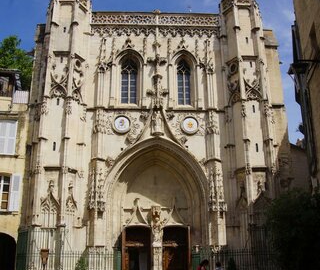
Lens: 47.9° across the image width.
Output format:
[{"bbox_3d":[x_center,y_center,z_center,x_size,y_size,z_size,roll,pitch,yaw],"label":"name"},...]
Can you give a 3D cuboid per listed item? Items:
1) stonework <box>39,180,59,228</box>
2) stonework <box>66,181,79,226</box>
[{"bbox_3d":[-5.897,3.635,19.299,1.078,2.559,0.400,0,-17,-2],"label":"stonework"},{"bbox_3d":[-4.717,3.686,19.452,0.320,2.341,0.750,-13,-20,36],"label":"stonework"}]

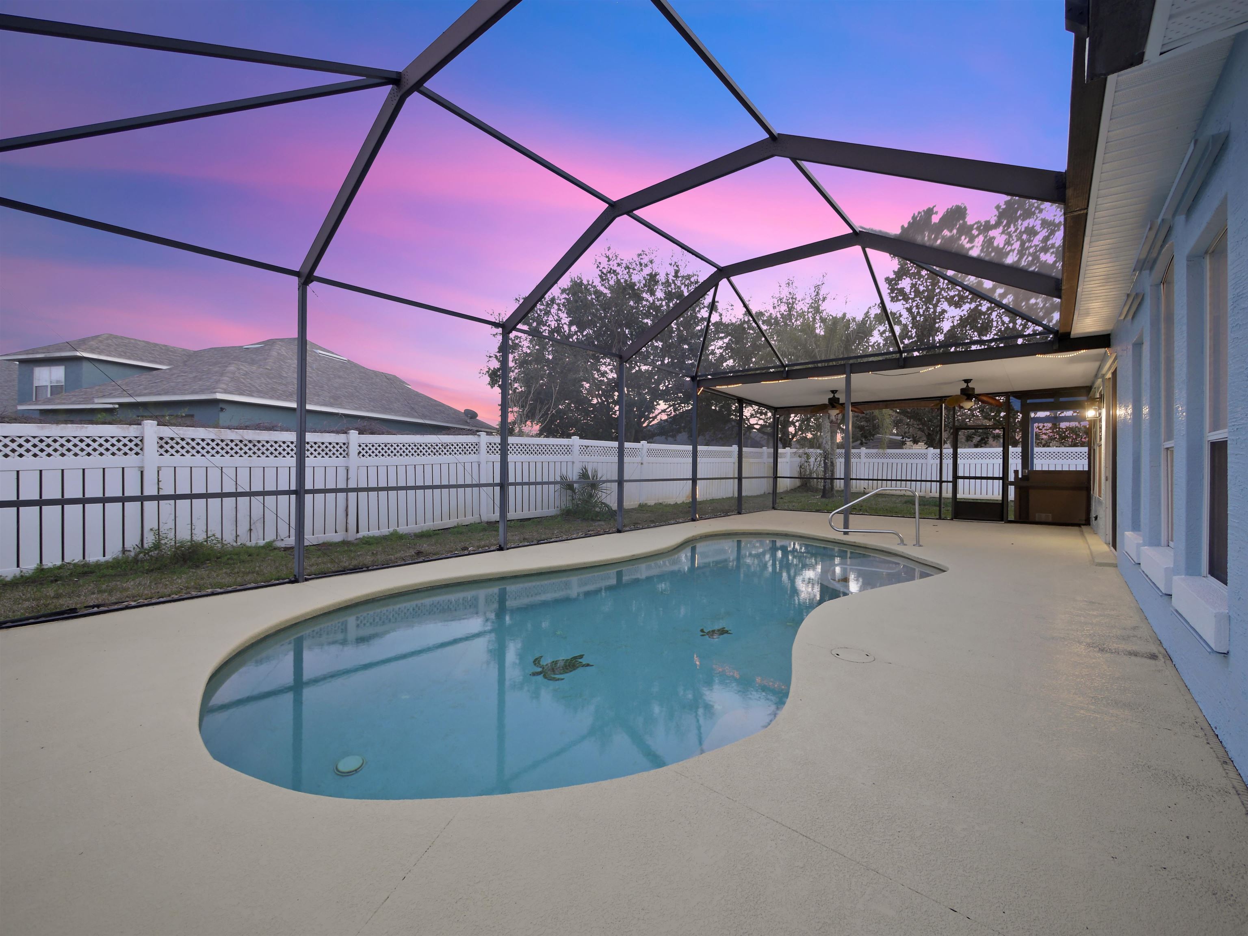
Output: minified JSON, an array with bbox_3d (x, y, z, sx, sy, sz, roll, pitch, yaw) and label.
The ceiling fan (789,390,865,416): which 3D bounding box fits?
[{"bbox_3d":[4.498,-1.383,10.781,1.170,0.540,1.170,0,0,41],"label":"ceiling fan"}]

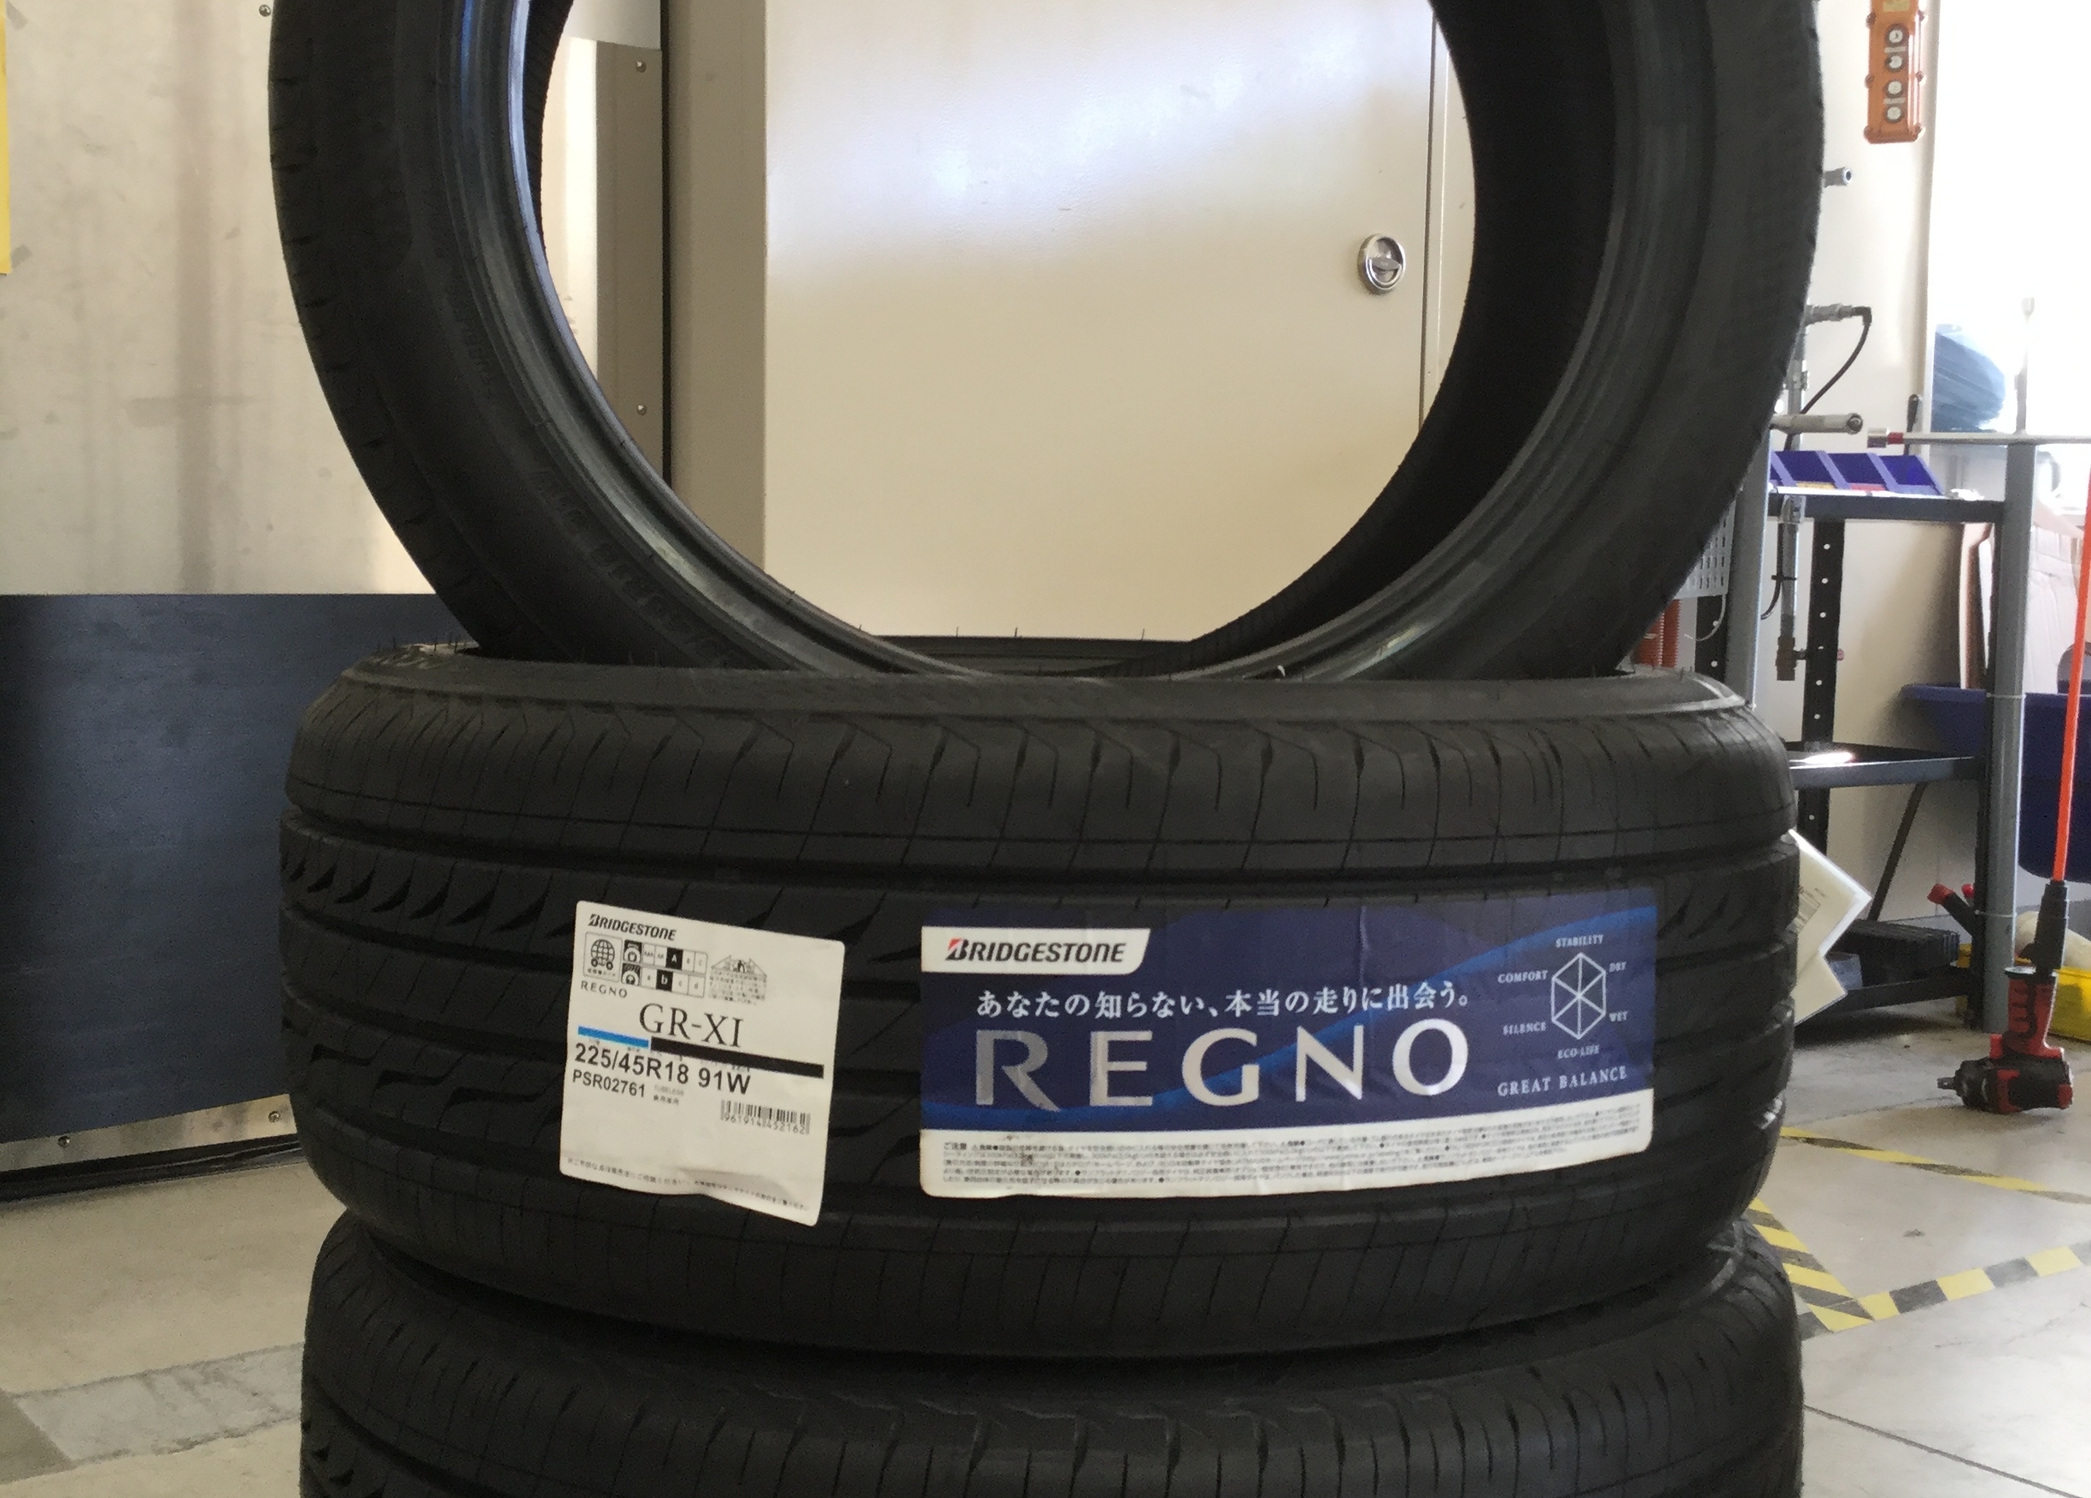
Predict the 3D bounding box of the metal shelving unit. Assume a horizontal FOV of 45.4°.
[{"bbox_3d":[1.010,-0.005,3.438,0.650,0.820,0.300,-2,5,-34],"label":"metal shelving unit"}]

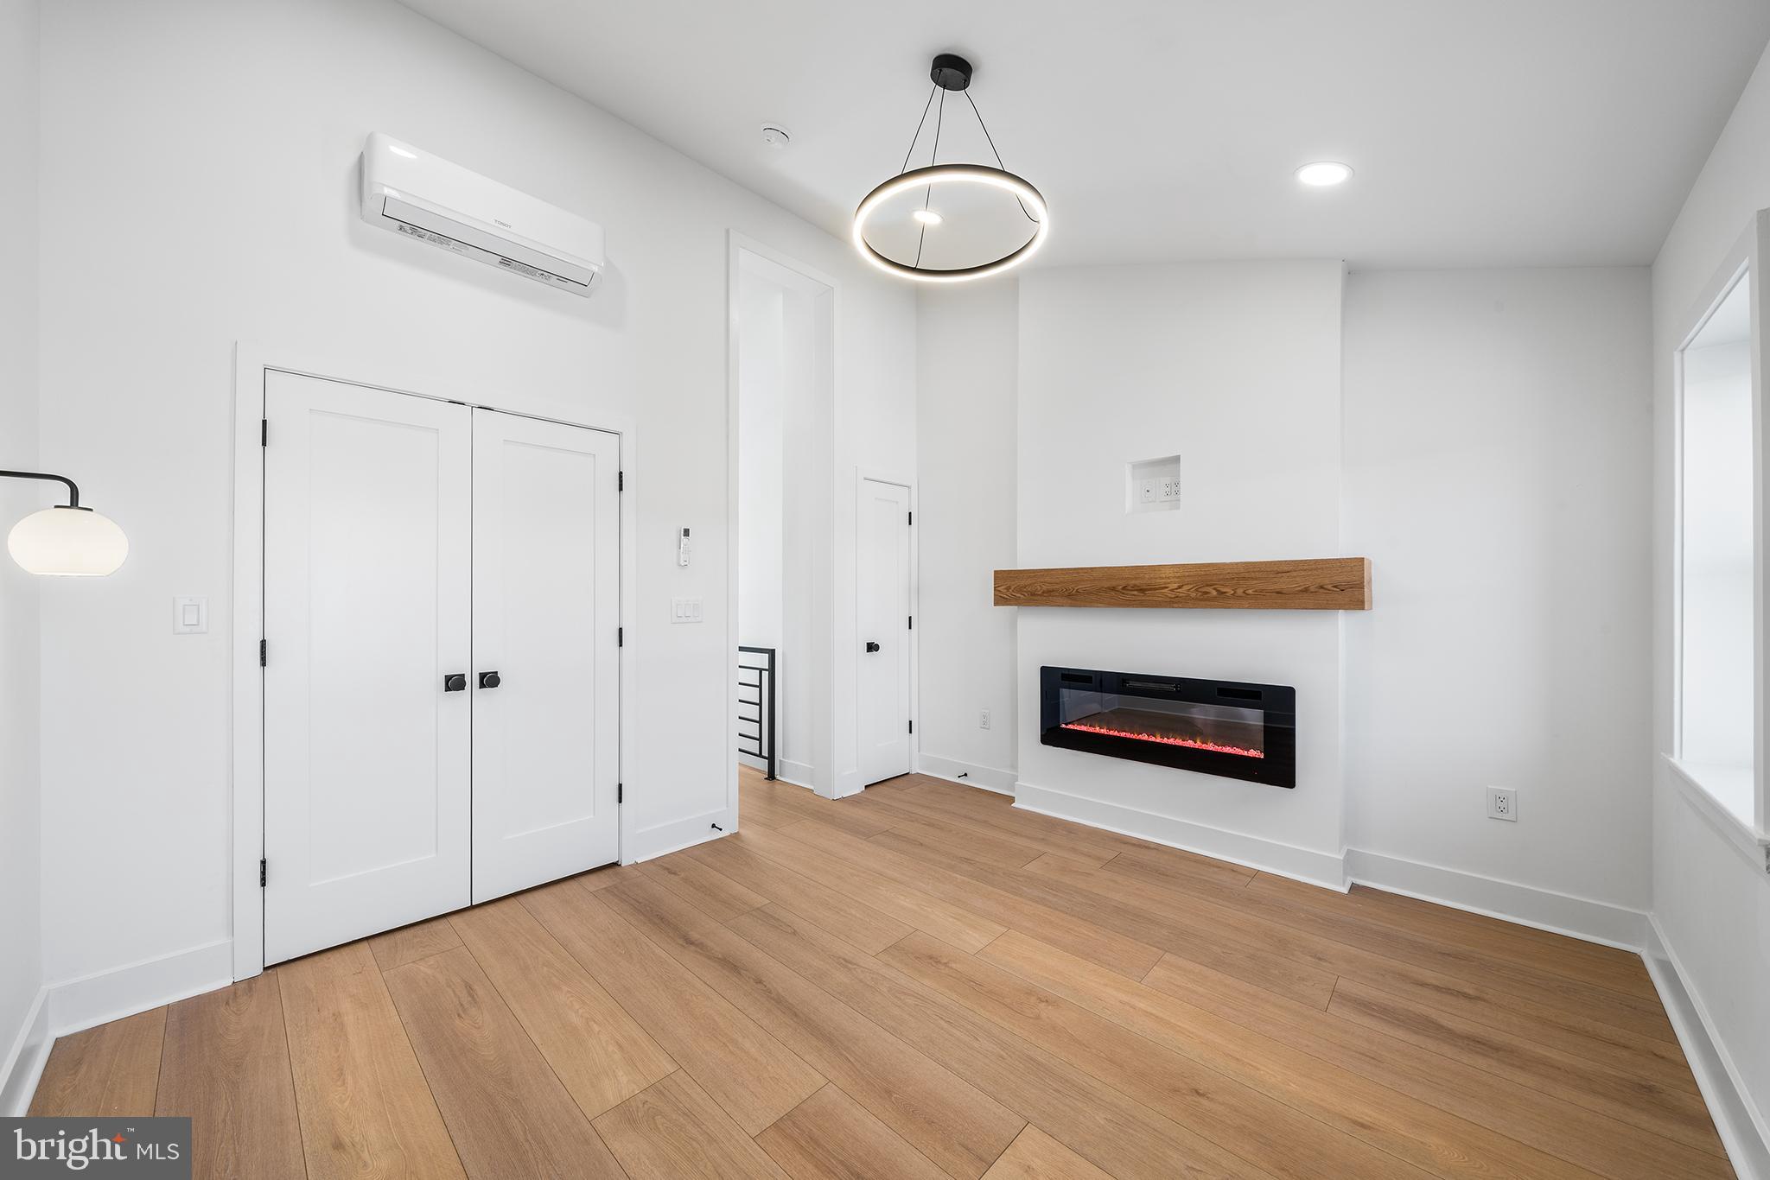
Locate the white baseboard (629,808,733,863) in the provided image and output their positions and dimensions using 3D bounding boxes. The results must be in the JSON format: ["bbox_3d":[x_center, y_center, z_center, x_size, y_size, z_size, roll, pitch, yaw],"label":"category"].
[{"bbox_3d":[-1.033,1.231,3.243,0.022,0.141,0.518,0,-1,43],"label":"white baseboard"}]

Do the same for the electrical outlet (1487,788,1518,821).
[{"bbox_3d":[2.444,0.850,2.529,0.083,0.122,0.010,0,-1,43],"label":"electrical outlet"}]

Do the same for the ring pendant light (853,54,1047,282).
[{"bbox_3d":[0.209,-1.402,2.031,0.610,0.557,0.610,0,0,0],"label":"ring pendant light"}]

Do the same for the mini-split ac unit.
[{"bbox_3d":[-1.577,-1.493,2.573,0.200,0.275,0.815,0,-1,43],"label":"mini-split ac unit"}]

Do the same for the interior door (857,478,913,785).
[{"bbox_3d":[0.005,0.287,4.405,0.045,2.043,0.469,0,-1,43],"label":"interior door"}]

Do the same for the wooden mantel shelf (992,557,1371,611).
[{"bbox_3d":[1.353,-0.013,3.246,1.763,0.207,0.179,0,-1,43],"label":"wooden mantel shelf"}]

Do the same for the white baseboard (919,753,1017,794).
[{"bbox_3d":[0.557,1.240,4.278,0.858,0.146,0.022,0,-1,43],"label":"white baseboard"}]

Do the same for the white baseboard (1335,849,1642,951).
[{"bbox_3d":[2.398,1.225,2.562,0.861,0.150,0.022,0,-1,43],"label":"white baseboard"}]

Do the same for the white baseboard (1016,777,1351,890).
[{"bbox_3d":[1.389,1.234,3.316,1.619,0.143,0.022,0,-1,43],"label":"white baseboard"}]

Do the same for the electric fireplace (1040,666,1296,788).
[{"bbox_3d":[1.395,0.685,3.337,1.285,0.470,0.070,0,-1,43],"label":"electric fireplace"}]

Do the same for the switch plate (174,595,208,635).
[{"bbox_3d":[-2.204,0.081,2.030,0.010,0.115,0.074,0,-1,43],"label":"switch plate"}]

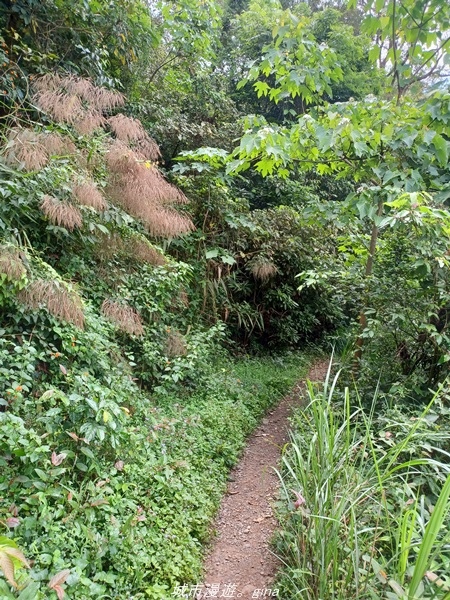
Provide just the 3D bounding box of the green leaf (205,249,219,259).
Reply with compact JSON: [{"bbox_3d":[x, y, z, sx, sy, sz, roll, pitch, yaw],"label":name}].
[{"bbox_3d":[-0.180,-0.645,6.100,0.175,0.120,0.100,0,5,0],"label":"green leaf"}]

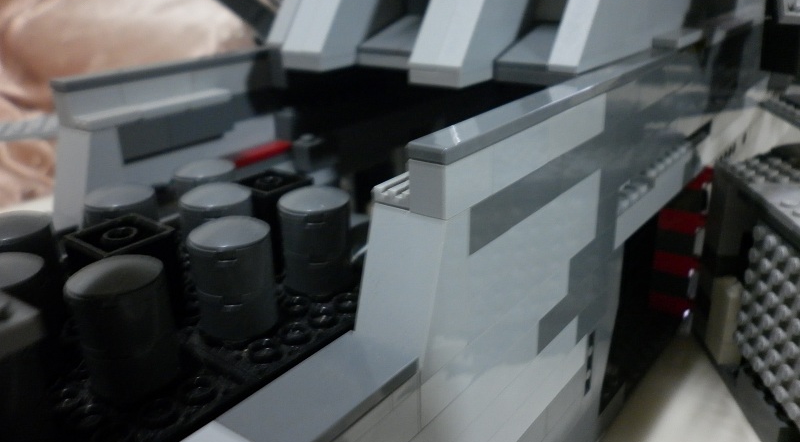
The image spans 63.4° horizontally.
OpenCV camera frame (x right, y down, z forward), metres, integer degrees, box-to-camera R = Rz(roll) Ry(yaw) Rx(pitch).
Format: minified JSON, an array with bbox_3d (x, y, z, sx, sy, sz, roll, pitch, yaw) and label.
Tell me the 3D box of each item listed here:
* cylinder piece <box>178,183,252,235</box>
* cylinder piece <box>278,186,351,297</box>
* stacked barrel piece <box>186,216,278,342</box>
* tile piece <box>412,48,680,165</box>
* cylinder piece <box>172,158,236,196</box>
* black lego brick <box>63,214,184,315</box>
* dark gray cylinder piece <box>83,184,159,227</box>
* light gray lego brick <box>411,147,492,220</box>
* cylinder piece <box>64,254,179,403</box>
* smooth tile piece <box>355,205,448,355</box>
[{"bbox_3d":[-0.042,0.003,0.151,0.016,0.022,0.016,14,26,35],"label":"cylinder piece"},{"bbox_3d":[-0.019,0.003,0.147,0.016,0.022,0.016,14,26,35],"label":"cylinder piece"},{"bbox_3d":[-0.033,0.012,0.131,0.016,0.021,0.016,-1,22,1],"label":"stacked barrel piece"},{"bbox_3d":[0.043,-0.031,0.155,0.008,0.003,0.128,14,26,35],"label":"tile piece"},{"bbox_3d":[-0.050,-0.004,0.173,0.016,0.020,0.016,14,27,35],"label":"cylinder piece"},{"bbox_3d":[-0.058,0.011,0.138,0.016,0.020,0.016,14,27,35],"label":"black lego brick"},{"bbox_3d":[-0.064,0.002,0.153,0.016,0.022,0.016,14,26,35],"label":"dark gray cylinder piece"},{"bbox_3d":[0.009,-0.008,0.116,0.008,0.010,0.016,14,26,34],"label":"light gray lego brick"},{"bbox_3d":[-0.048,0.018,0.112,0.016,0.022,0.016,14,26,35],"label":"cylinder piece"},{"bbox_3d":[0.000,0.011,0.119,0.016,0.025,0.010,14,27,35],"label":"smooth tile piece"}]

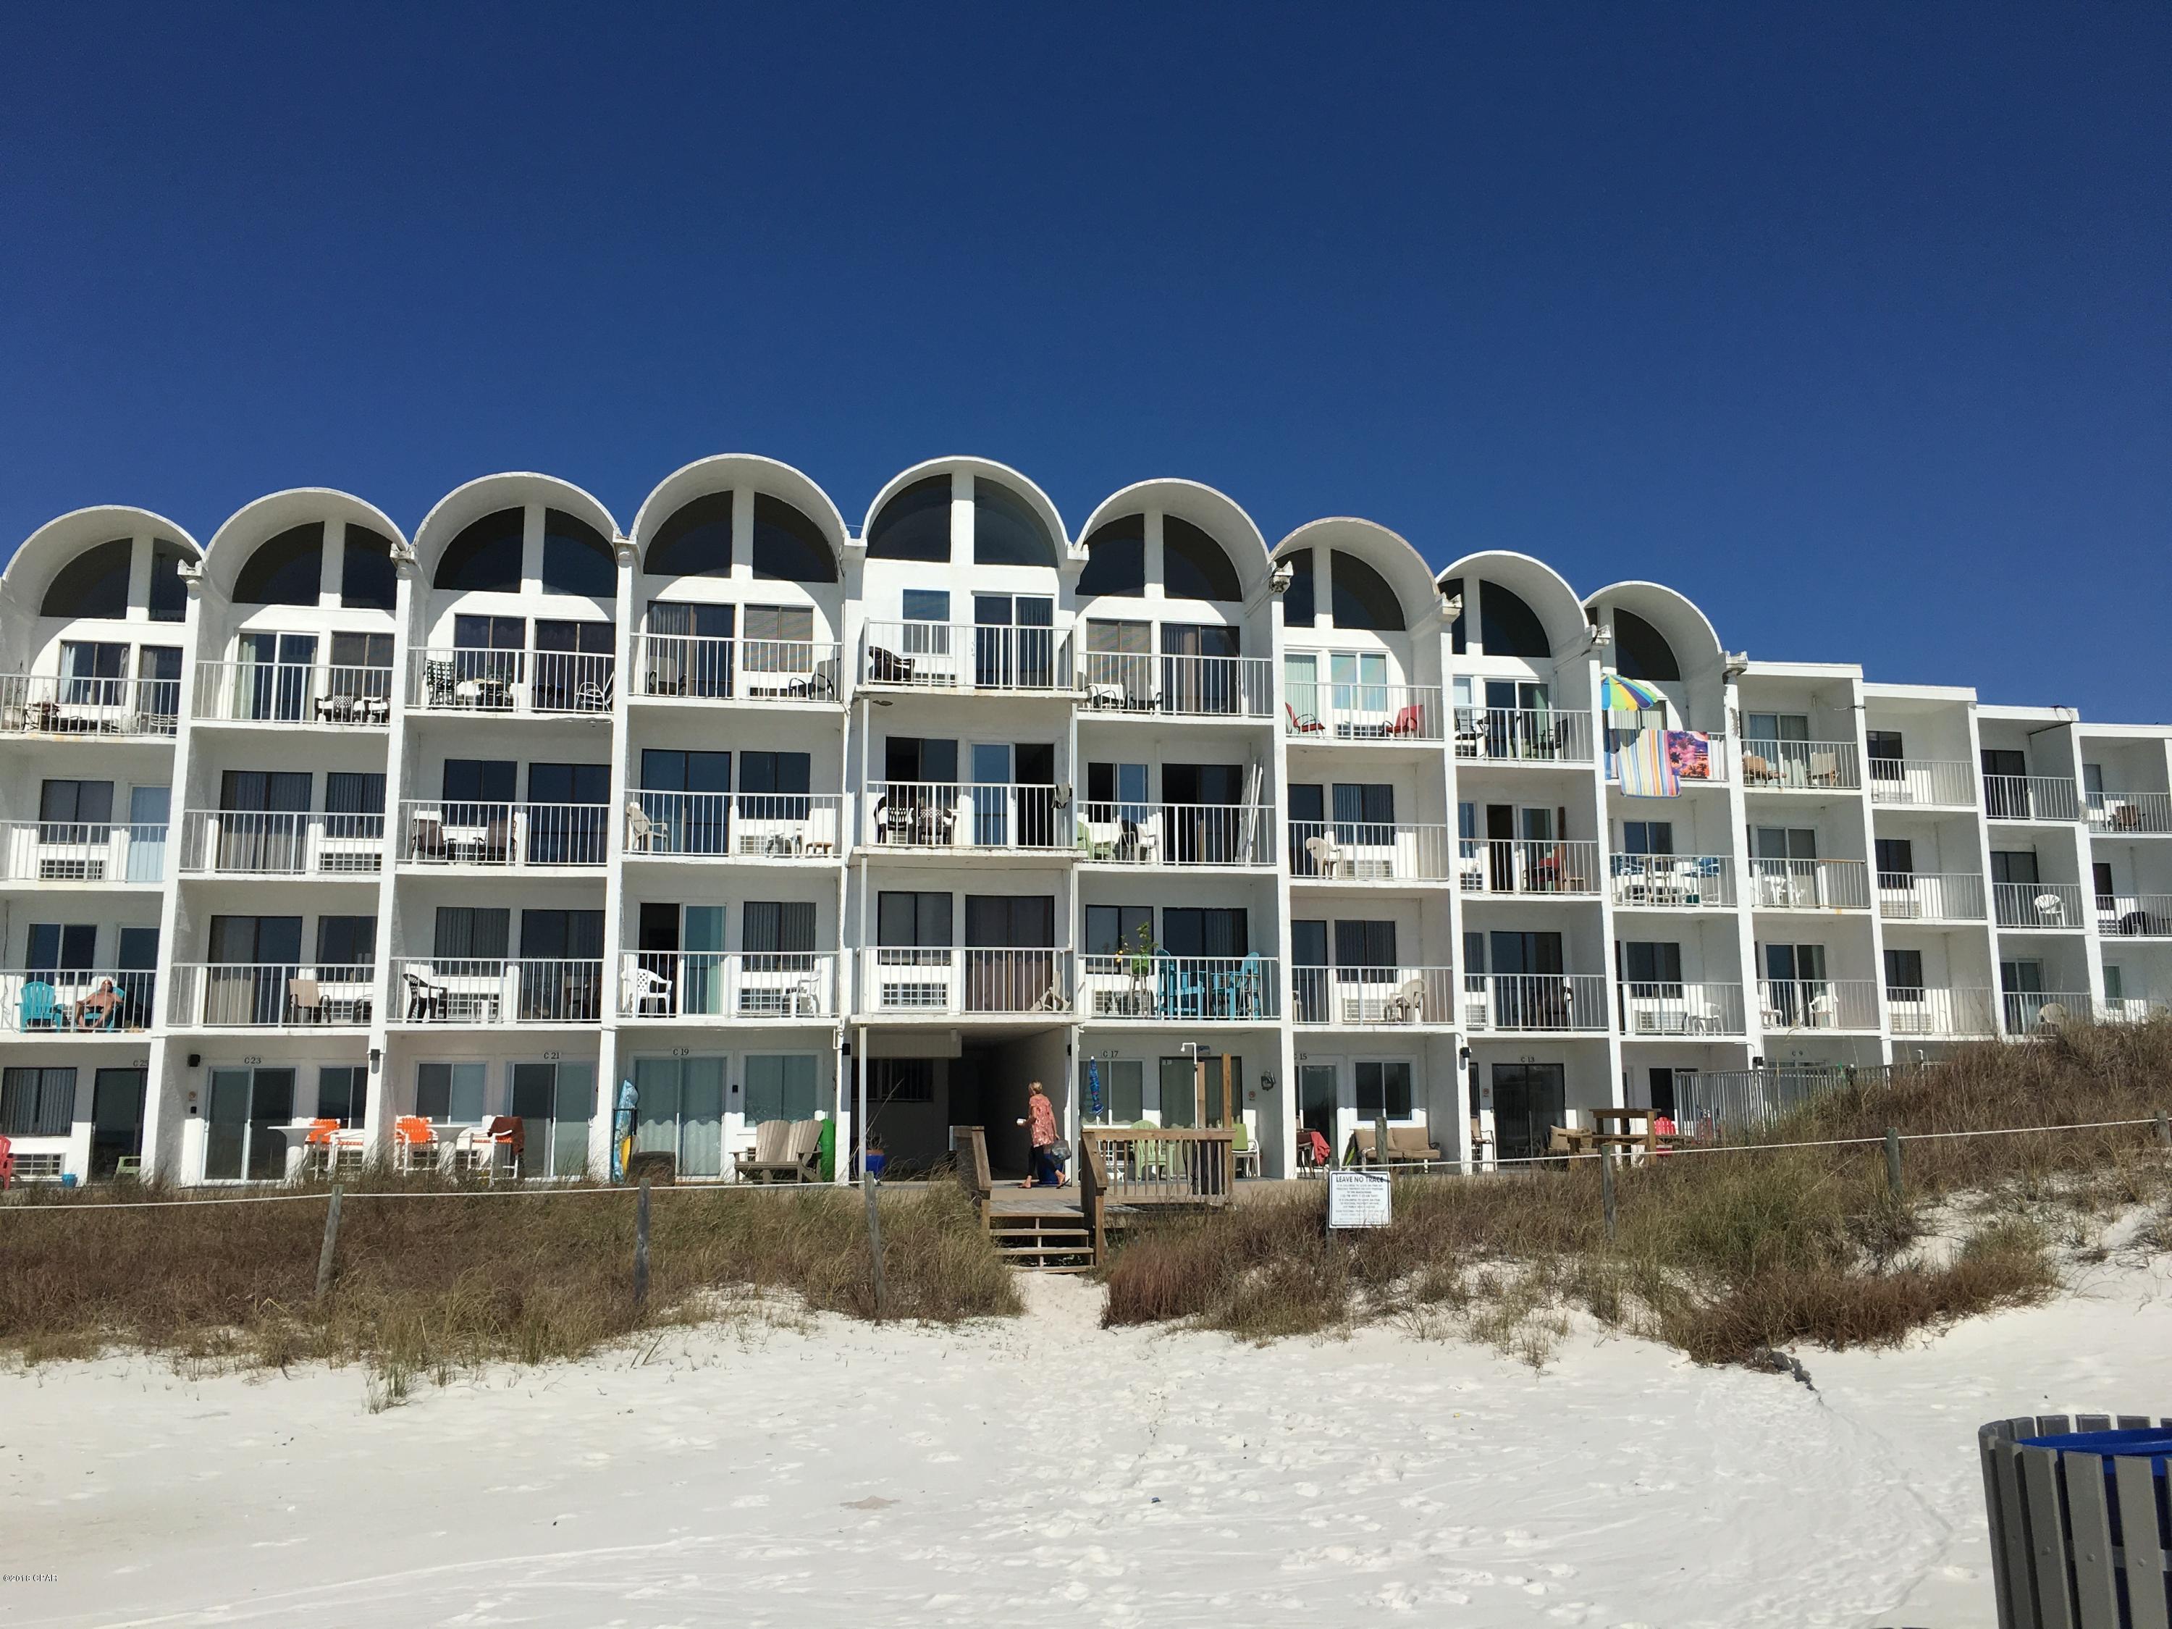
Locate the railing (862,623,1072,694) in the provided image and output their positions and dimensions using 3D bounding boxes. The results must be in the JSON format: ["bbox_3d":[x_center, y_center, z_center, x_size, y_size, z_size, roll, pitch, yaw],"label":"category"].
[{"bbox_3d":[-1.961,-2.455,30.238,3.450,1.100,1.150,1,-10,-10],"label":"railing"}]

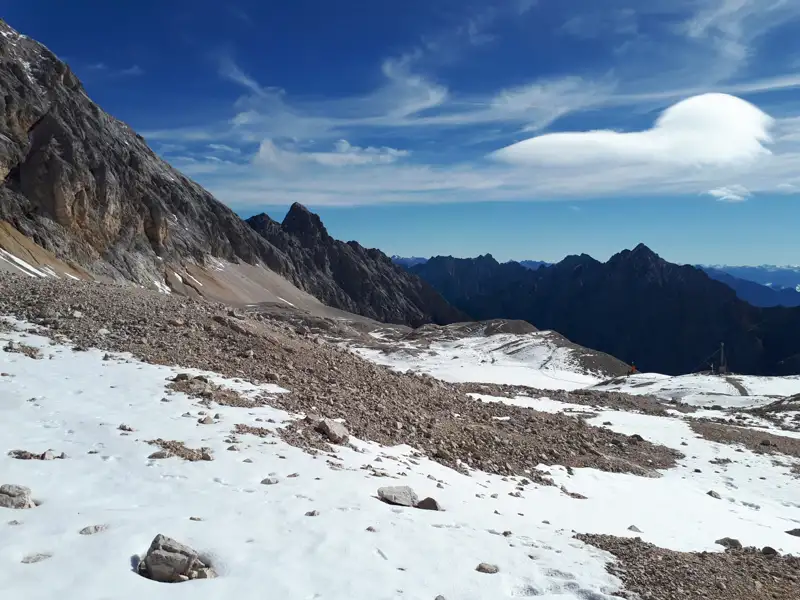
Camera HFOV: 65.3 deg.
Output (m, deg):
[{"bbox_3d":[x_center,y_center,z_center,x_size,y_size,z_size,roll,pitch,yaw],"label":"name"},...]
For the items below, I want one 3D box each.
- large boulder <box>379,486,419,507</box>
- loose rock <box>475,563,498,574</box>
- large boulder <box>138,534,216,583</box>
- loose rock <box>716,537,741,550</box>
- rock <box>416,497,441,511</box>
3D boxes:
[{"bbox_3d":[-0.029,3.779,12.000,0.760,0.350,0.550,0,3,0],"label":"large boulder"},{"bbox_3d":[1.234,3.787,8.800,0.300,0.150,0.230,0,3,0],"label":"loose rock"},{"bbox_3d":[-2.165,2.527,6.100,0.740,0.420,0.560,0,3,0],"label":"large boulder"},{"bbox_3d":[8.686,6.439,16.500,0.720,0.340,0.520,0,3,0],"label":"loose rock"},{"bbox_3d":[0.577,3.979,12.200,0.500,0.250,0.400,0,3,0],"label":"rock"}]

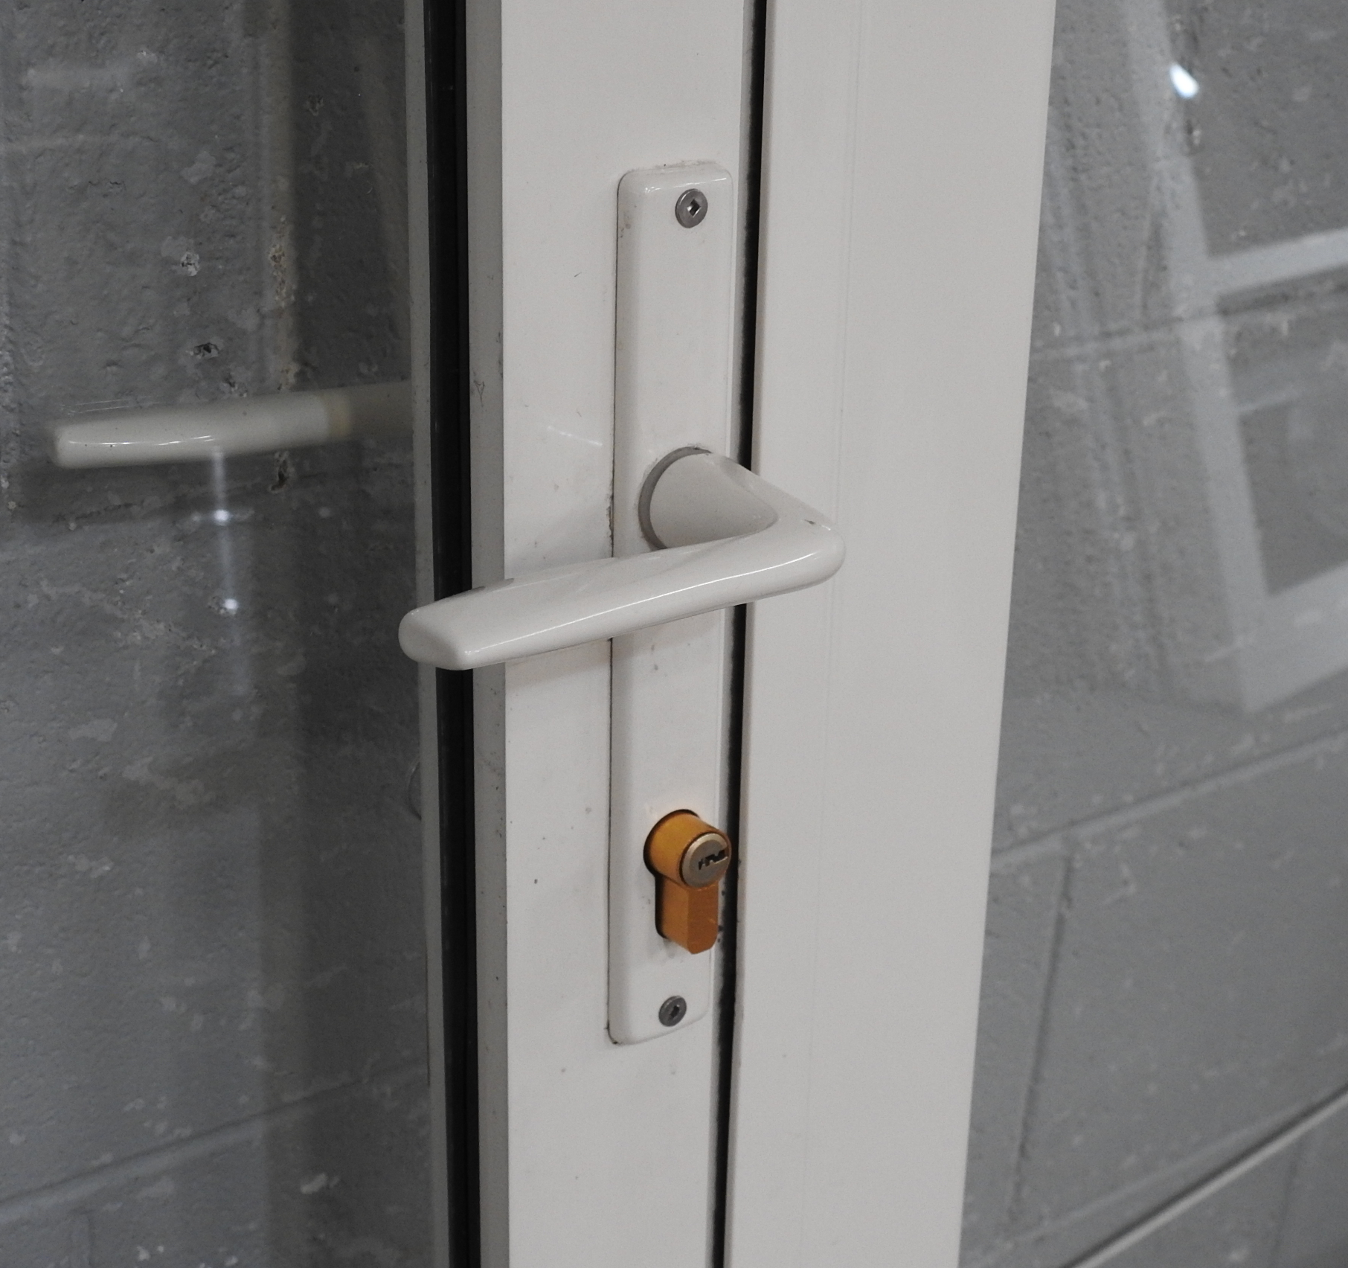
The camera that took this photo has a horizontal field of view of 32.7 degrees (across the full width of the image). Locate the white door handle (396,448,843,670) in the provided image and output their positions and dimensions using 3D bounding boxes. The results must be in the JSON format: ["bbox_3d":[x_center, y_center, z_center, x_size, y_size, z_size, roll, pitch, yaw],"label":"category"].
[{"bbox_3d":[-0.016,-0.016,0.512,0.111,0.026,0.052,-14,26,-34],"label":"white door handle"}]

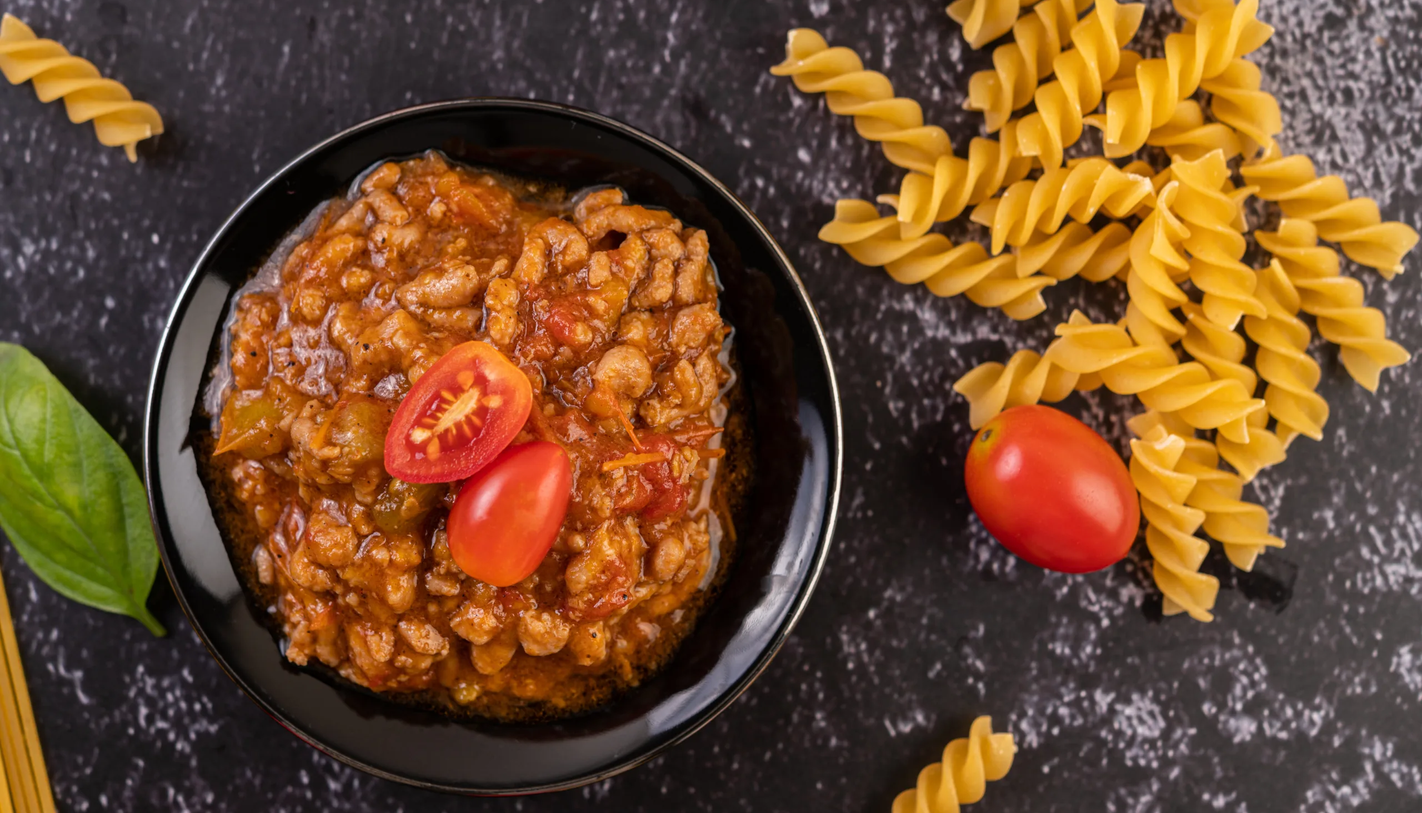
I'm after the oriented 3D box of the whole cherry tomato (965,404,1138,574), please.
[{"bbox_3d":[0.060,0.015,0.417,0.035,0.026,0.026,41,90,-7],"label":"whole cherry tomato"}]

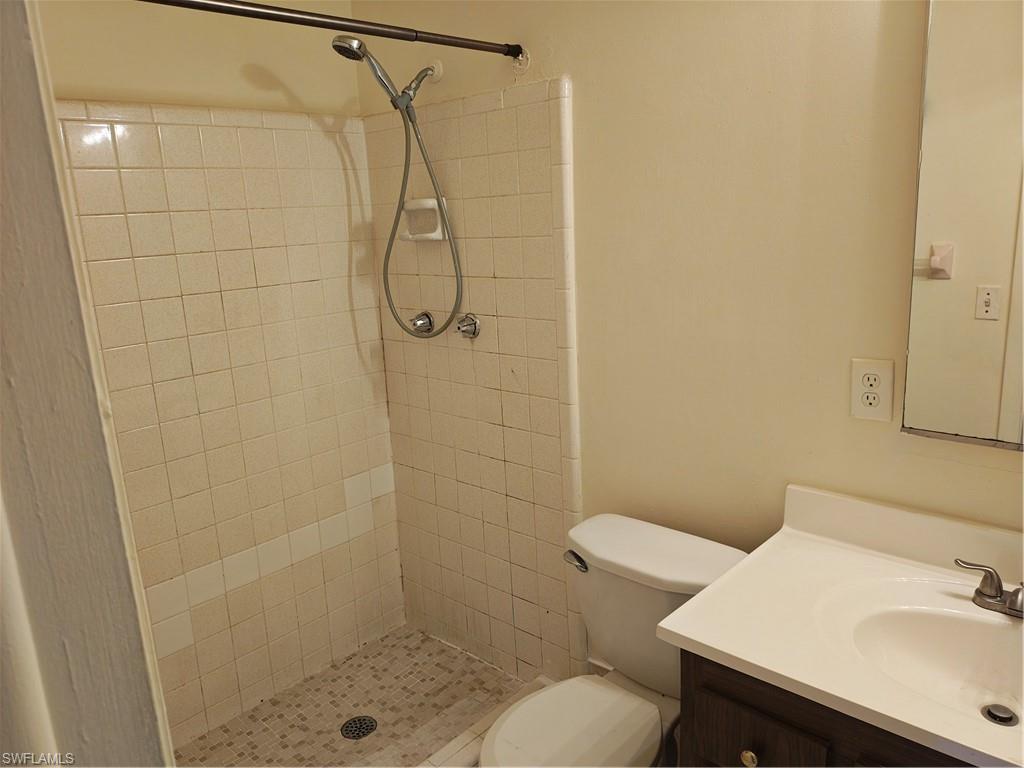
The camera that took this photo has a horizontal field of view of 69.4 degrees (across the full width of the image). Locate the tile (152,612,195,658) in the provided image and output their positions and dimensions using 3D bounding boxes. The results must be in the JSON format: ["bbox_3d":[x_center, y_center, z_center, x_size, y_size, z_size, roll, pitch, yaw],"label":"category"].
[{"bbox_3d":[-0.953,0.704,2.080,0.009,0.108,0.108,9,17,42],"label":"tile"}]

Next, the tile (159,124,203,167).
[{"bbox_3d":[-0.868,-0.620,1.938,0.008,0.108,0.108,9,17,42],"label":"tile"}]

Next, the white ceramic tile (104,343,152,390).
[{"bbox_3d":[-0.989,-0.043,1.906,0.009,0.108,0.108,9,17,41],"label":"white ceramic tile"}]

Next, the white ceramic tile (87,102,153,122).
[{"bbox_3d":[-0.966,-0.672,1.825,0.009,0.050,0.152,9,17,41],"label":"white ceramic tile"}]

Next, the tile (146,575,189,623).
[{"bbox_3d":[-0.956,0.596,2.052,0.009,0.108,0.108,9,17,41],"label":"tile"}]

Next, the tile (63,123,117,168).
[{"bbox_3d":[-1.016,-0.577,1.785,0.009,0.108,0.108,9,17,41],"label":"tile"}]

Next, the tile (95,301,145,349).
[{"bbox_3d":[-0.997,-0.150,1.884,0.009,0.108,0.108,9,17,42],"label":"tile"}]

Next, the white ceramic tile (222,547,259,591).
[{"bbox_3d":[-0.808,0.552,2.207,0.008,0.108,0.108,9,17,42],"label":"white ceramic tile"}]

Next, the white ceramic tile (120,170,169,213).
[{"bbox_3d":[-0.939,-0.493,1.889,0.009,0.108,0.108,9,17,42],"label":"white ceramic tile"}]

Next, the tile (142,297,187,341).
[{"bbox_3d":[-0.921,-0.172,1.960,0.009,0.108,0.108,9,17,41],"label":"tile"}]

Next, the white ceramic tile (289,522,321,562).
[{"bbox_3d":[-0.663,0.510,2.369,0.009,0.108,0.108,9,17,42],"label":"white ceramic tile"}]

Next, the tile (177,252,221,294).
[{"bbox_3d":[-0.852,-0.300,2.012,0.008,0.108,0.108,9,17,42],"label":"tile"}]

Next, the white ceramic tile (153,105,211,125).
[{"bbox_3d":[-0.860,-0.700,1.934,0.009,0.049,0.152,9,17,42],"label":"white ceramic tile"}]

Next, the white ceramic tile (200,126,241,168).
[{"bbox_3d":[-0.795,-0.642,2.017,0.008,0.108,0.108,9,17,42],"label":"white ceramic tile"}]

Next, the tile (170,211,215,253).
[{"bbox_3d":[-0.857,-0.407,1.987,0.008,0.108,0.108,9,17,42],"label":"tile"}]

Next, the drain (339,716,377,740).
[{"bbox_3d":[-0.455,1.026,2.204,0.107,0.008,0.107,-3,13,1],"label":"drain"}]

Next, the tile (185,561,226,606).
[{"bbox_3d":[-0.883,0.575,2.131,0.009,0.108,0.108,9,17,41],"label":"tile"}]

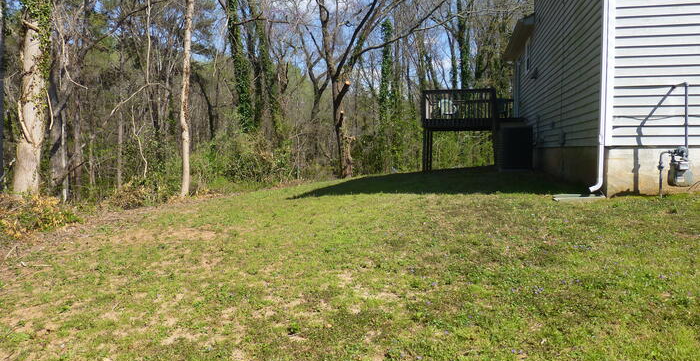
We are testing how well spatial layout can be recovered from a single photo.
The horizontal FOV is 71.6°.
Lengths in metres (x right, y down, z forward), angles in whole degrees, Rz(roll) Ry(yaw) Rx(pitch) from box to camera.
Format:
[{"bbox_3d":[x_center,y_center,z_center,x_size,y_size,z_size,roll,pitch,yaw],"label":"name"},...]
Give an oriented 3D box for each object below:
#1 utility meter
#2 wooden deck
[{"bbox_3d":[4.059,-0.171,5.944,0.210,0.475,0.215,1,4,13],"label":"utility meter"},{"bbox_3d":[4.247,-1.658,16.911,3.180,2.620,3.650,1,4,13],"label":"wooden deck"}]

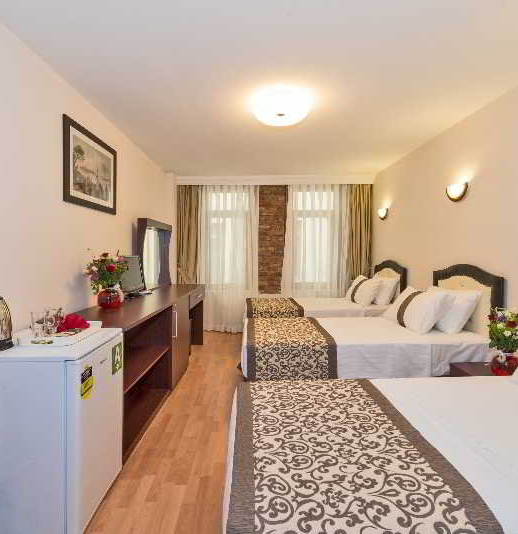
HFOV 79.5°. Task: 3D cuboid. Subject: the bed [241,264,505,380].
[{"bbox_3d":[0.892,0.569,2.900,2.080,1.190,1.020,0,2,0],"label":"bed"}]

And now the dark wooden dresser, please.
[{"bbox_3d":[-1.111,0.732,3.250,0.560,0.835,2.760,0,2,0],"label":"dark wooden dresser"}]

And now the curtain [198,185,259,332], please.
[{"bbox_3d":[-0.502,-0.140,5.120,1.030,2.430,0.120,0,2,0],"label":"curtain"}]

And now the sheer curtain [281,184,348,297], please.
[{"bbox_3d":[0.913,-0.140,5.120,1.090,2.430,0.120,0,2,0],"label":"sheer curtain"}]

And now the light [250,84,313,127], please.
[{"bbox_3d":[0.170,-1.274,2.470,0.470,0.150,0.470,0,2,0],"label":"light"}]

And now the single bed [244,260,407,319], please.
[{"bbox_3d":[0.874,0.507,4.440,2.090,1.190,1.130,0,2,0],"label":"single bed"}]

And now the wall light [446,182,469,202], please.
[{"bbox_3d":[1.861,-0.694,2.960,0.120,0.175,0.270,0,2,0],"label":"wall light"}]

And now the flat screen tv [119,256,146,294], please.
[{"bbox_3d":[-1.265,0.105,3.100,0.140,0.400,0.400,1,2,21],"label":"flat screen tv"}]

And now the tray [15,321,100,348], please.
[{"bbox_3d":[-1.074,0.366,1.710,0.280,0.045,0.350,0,2,0],"label":"tray"}]

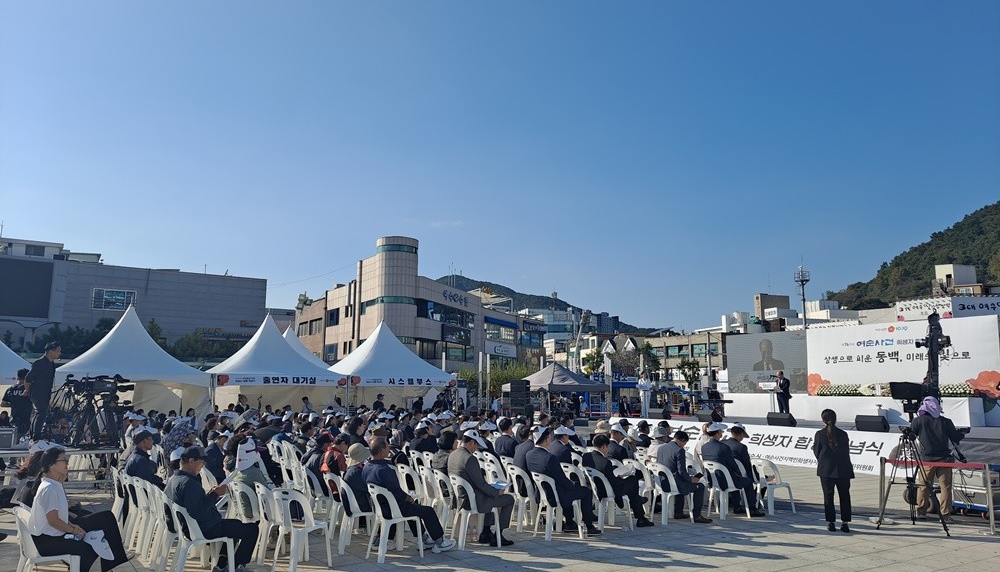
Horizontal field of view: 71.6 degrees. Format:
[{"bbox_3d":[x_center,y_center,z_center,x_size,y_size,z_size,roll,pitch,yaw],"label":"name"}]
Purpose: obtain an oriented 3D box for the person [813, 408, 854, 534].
[{"bbox_3d":[4.583,2.522,9.552,0.500,1.630,0.320,-3,-9,23],"label":"person"}]

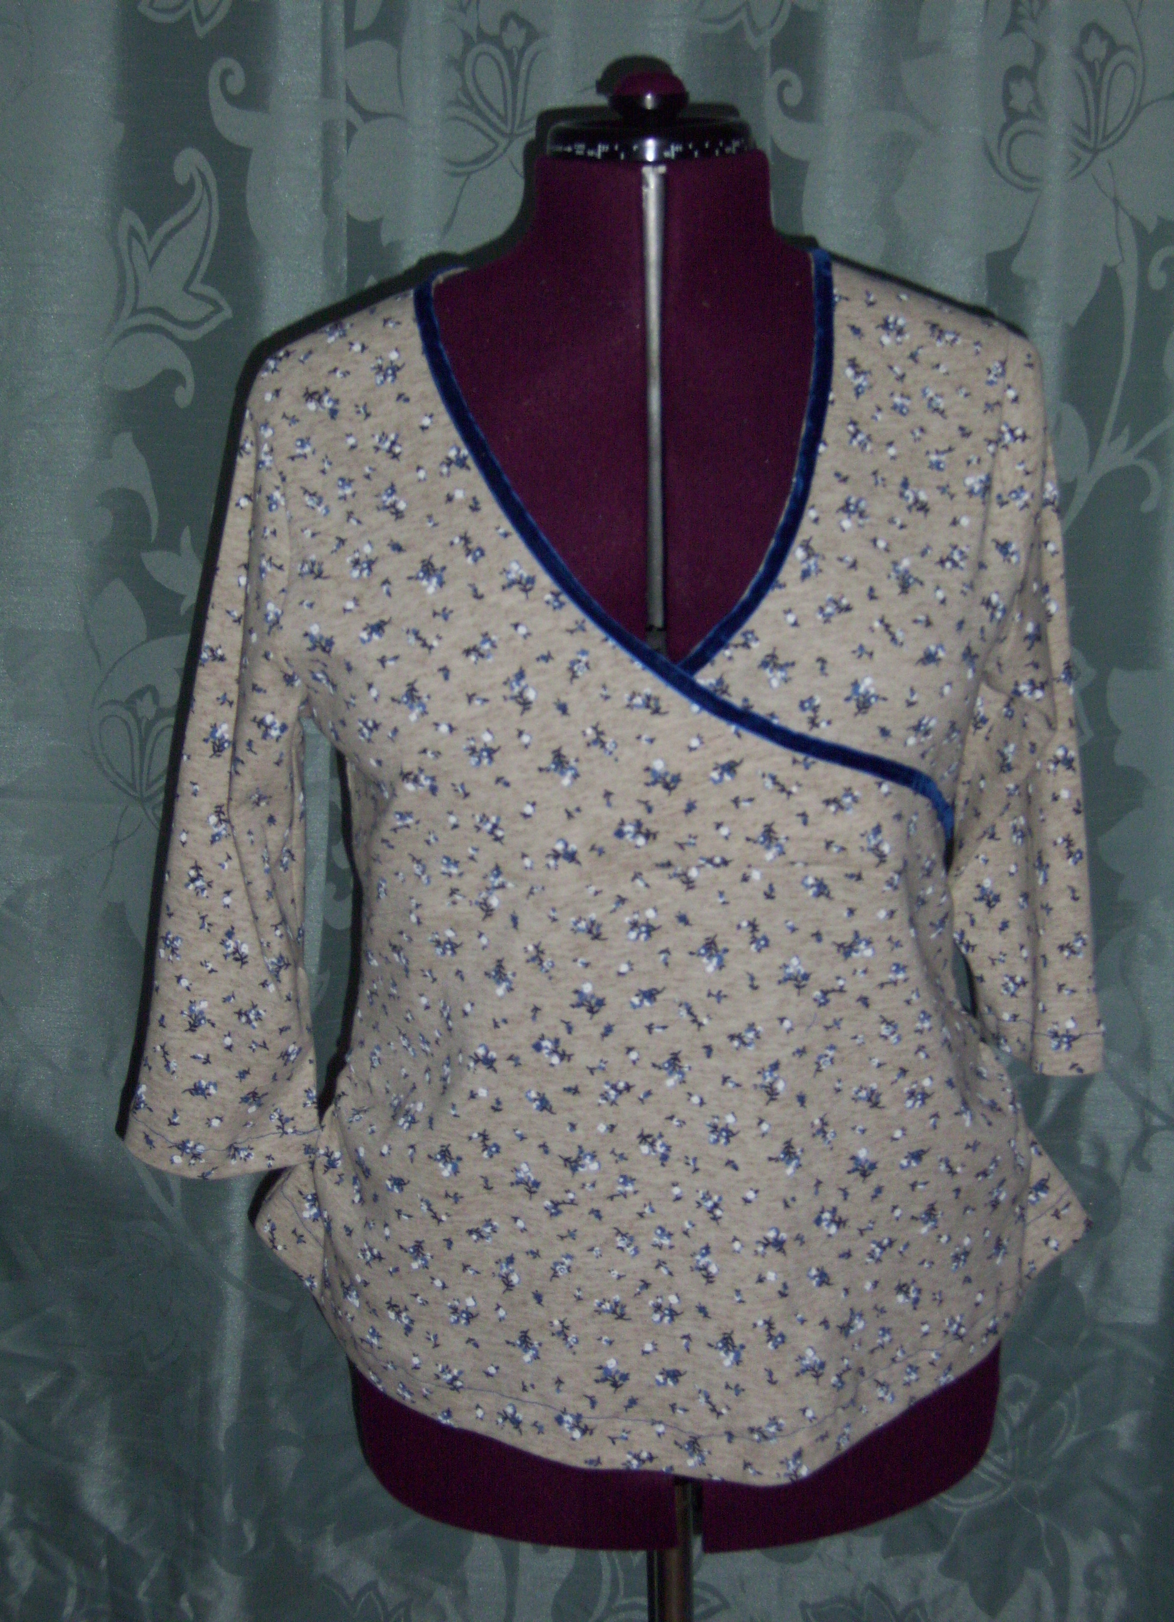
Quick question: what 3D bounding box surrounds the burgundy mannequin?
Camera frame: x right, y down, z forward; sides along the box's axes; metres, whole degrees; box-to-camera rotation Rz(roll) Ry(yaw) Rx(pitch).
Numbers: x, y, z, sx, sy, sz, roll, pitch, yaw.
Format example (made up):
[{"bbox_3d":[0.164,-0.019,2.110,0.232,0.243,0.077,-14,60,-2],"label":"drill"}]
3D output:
[{"bbox_3d":[0.042,-0.003,1.705,0.380,0.780,0.265,-2,17,-2],"label":"burgundy mannequin"}]

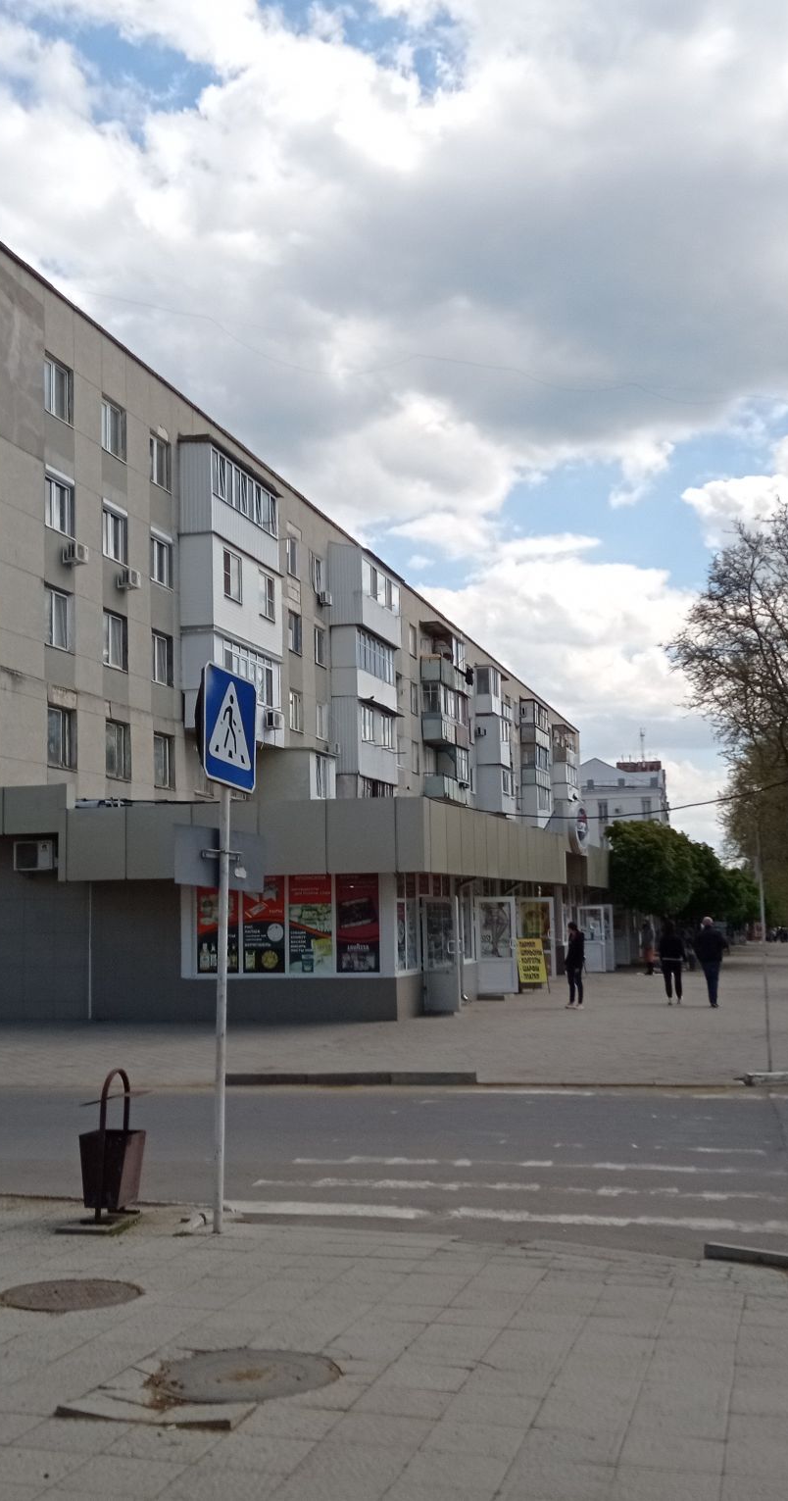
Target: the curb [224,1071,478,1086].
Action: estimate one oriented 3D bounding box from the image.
[{"bbox_3d":[-0.458,3.695,18.285,2.950,0.150,0.150,-3,-6,13],"label":"curb"}]

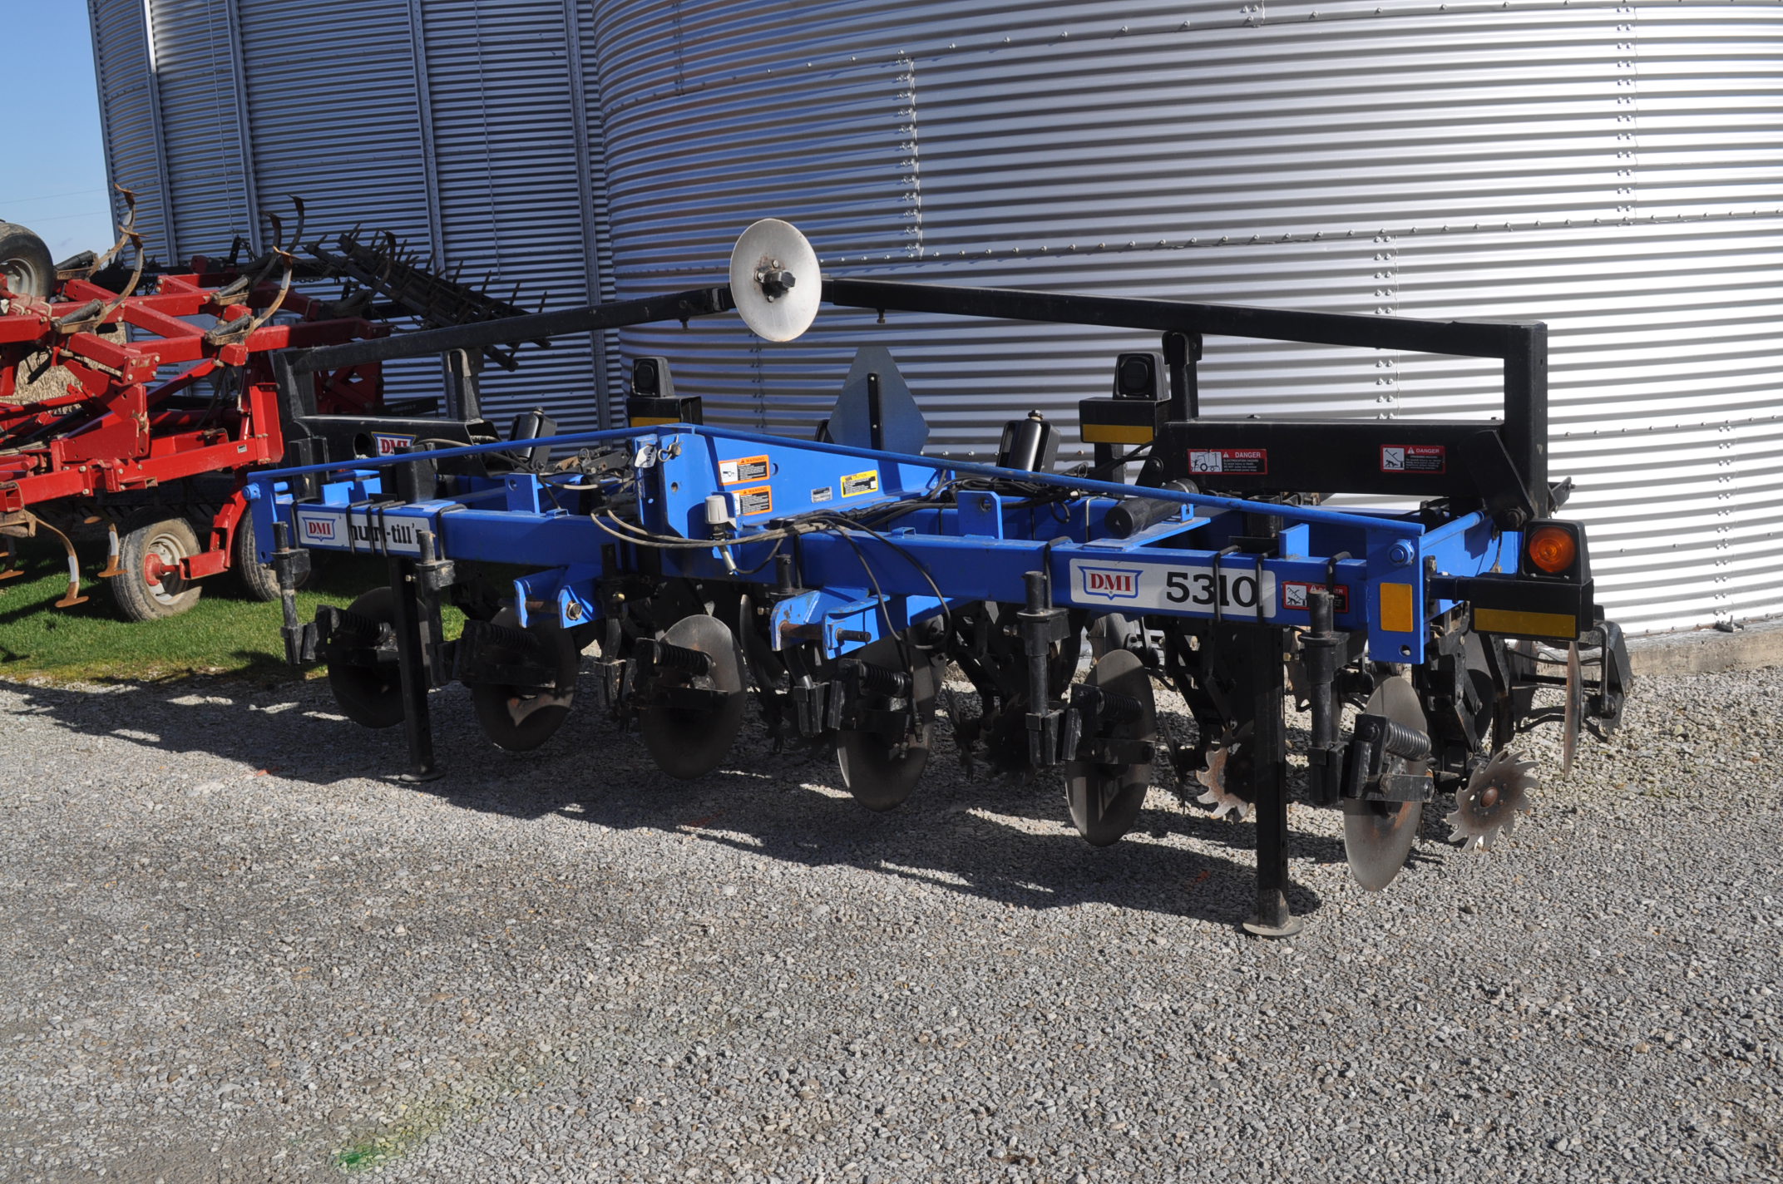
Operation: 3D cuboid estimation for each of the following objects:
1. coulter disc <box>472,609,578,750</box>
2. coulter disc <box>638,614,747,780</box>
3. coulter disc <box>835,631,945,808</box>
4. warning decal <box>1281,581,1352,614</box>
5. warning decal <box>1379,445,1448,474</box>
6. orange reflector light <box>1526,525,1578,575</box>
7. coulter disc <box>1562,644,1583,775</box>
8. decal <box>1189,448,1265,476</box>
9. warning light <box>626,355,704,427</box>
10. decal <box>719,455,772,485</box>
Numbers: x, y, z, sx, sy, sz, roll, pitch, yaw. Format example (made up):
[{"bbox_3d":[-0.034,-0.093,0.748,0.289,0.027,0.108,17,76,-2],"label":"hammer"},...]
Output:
[{"bbox_3d":[-1.228,0.280,6.510,0.025,0.515,0.515,4,13,36],"label":"coulter disc"},{"bbox_3d":[-0.620,0.327,6.053,0.025,0.515,0.515,4,13,36],"label":"coulter disc"},{"bbox_3d":[-0.013,0.373,5.596,0.025,0.515,0.515,4,13,36],"label":"coulter disc"},{"bbox_3d":[1.006,0.013,4.564,0.167,0.065,0.005,4,13,37],"label":"warning decal"},{"bbox_3d":[1.298,-0.331,4.801,0.167,0.066,0.005,4,13,37],"label":"warning decal"},{"bbox_3d":[1.462,-0.092,4.267,0.107,0.107,0.040,4,13,37],"label":"orange reflector light"},{"bbox_3d":[1.901,0.305,5.384,0.050,0.450,0.450,0,11,19],"label":"coulter disc"},{"bbox_3d":[0.890,-0.344,5.111,0.233,0.066,0.005,4,13,37],"label":"decal"},{"bbox_3d":[-0.782,-0.673,6.620,0.250,0.262,0.105,4,13,37],"label":"warning light"},{"bbox_3d":[-0.414,-0.346,5.456,0.165,0.067,0.005,-10,12,-35],"label":"decal"}]

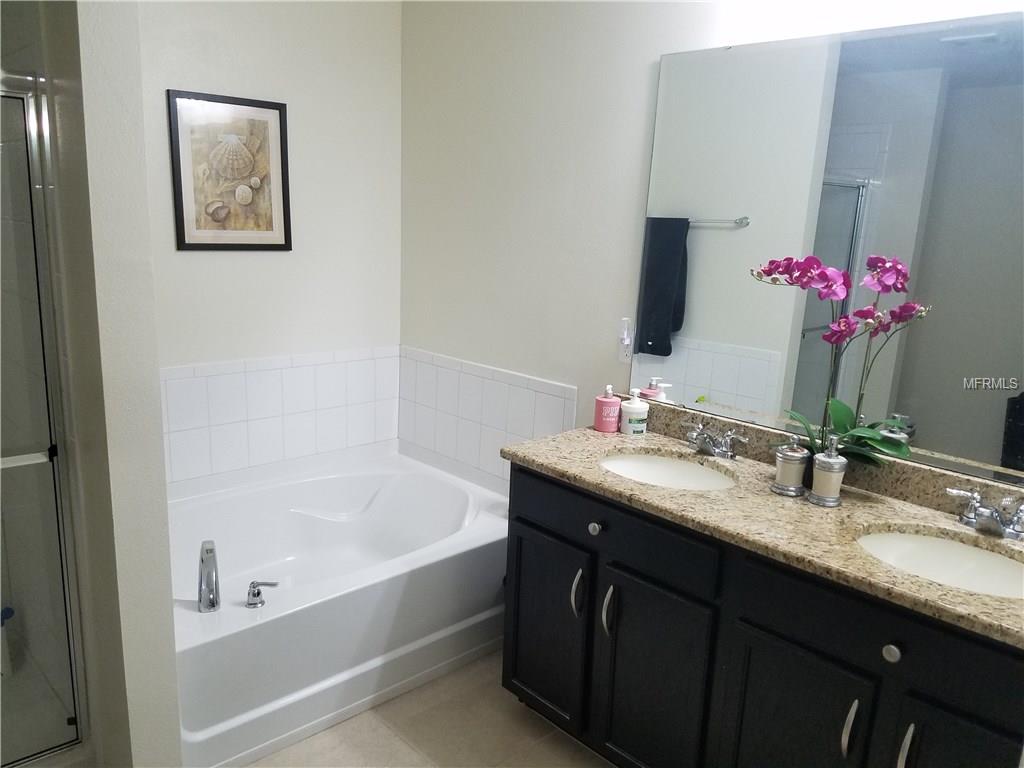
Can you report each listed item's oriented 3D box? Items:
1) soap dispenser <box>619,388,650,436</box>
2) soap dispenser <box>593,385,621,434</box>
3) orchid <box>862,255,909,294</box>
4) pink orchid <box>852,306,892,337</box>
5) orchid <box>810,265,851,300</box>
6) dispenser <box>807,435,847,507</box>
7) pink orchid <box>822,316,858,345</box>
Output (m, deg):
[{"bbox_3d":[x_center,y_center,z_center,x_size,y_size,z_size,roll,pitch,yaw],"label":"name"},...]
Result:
[{"bbox_3d":[0.410,0.091,2.572,0.092,0.148,0.092,4,12,9],"label":"soap dispenser"},{"bbox_3d":[0.325,0.081,2.589,0.084,0.154,0.084,5,12,13],"label":"soap dispenser"},{"bbox_3d":[0.971,-0.285,2.000,0.108,0.092,0.070,8,13,25],"label":"orchid"},{"bbox_3d":[0.914,-0.159,1.950,0.090,0.068,0.060,8,13,24],"label":"pink orchid"},{"bbox_3d":[0.798,-0.251,1.920,0.096,0.078,0.060,7,13,22],"label":"orchid"},{"bbox_3d":[0.818,0.219,1.981,0.081,0.175,0.084,8,13,23],"label":"dispenser"},{"bbox_3d":[0.846,-0.138,1.980,0.083,0.074,0.060,7,13,23],"label":"pink orchid"}]

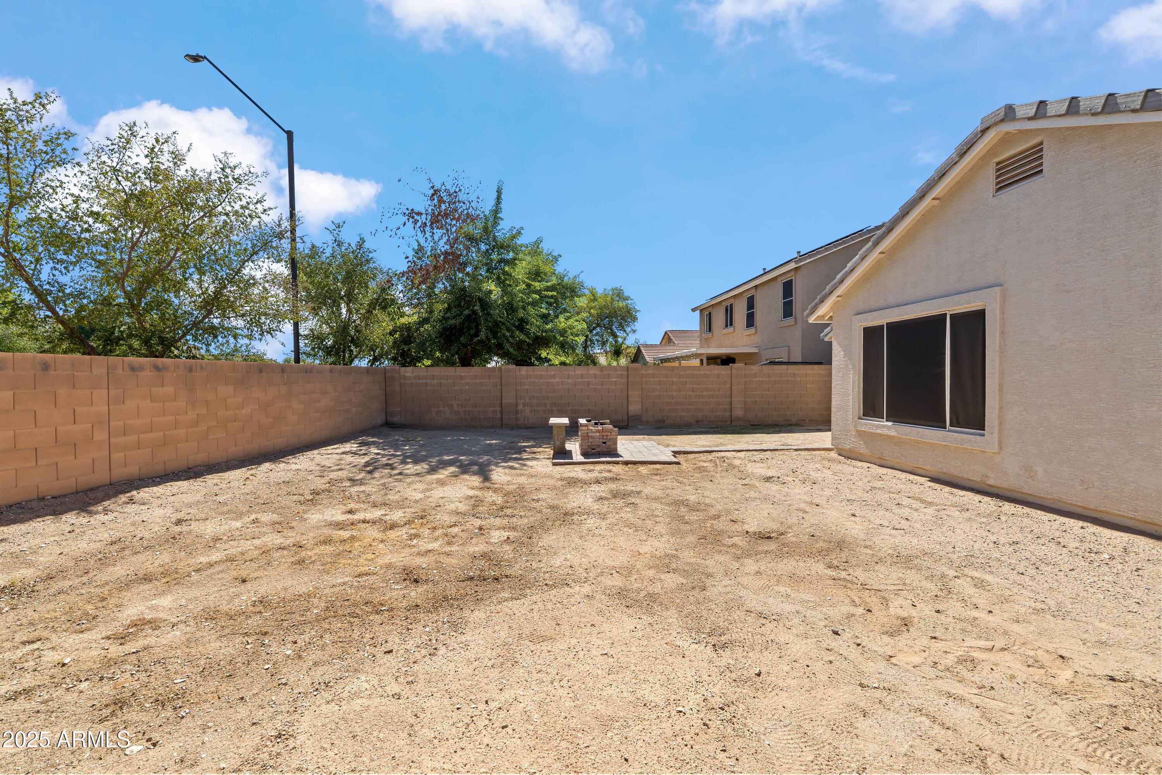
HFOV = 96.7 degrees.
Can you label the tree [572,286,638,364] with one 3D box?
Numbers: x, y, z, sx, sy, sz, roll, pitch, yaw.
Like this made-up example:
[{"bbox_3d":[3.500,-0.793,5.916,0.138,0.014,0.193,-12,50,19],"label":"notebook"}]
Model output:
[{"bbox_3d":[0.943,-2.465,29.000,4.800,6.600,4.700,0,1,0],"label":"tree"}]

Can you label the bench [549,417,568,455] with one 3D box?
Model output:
[{"bbox_3d":[-0.415,0.943,10.050,0.380,0.575,1.200,0,1,-2],"label":"bench"}]

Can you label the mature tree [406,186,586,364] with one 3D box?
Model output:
[{"bbox_3d":[-2.897,-2.731,16.900,5.900,7.700,5.700,0,1,0],"label":"mature tree"}]

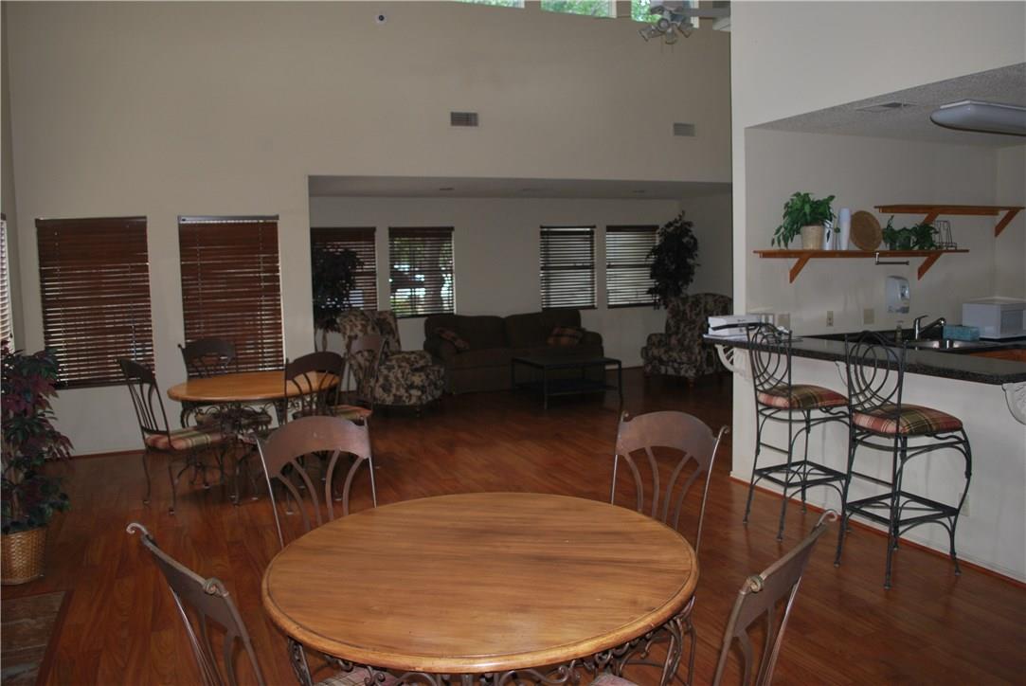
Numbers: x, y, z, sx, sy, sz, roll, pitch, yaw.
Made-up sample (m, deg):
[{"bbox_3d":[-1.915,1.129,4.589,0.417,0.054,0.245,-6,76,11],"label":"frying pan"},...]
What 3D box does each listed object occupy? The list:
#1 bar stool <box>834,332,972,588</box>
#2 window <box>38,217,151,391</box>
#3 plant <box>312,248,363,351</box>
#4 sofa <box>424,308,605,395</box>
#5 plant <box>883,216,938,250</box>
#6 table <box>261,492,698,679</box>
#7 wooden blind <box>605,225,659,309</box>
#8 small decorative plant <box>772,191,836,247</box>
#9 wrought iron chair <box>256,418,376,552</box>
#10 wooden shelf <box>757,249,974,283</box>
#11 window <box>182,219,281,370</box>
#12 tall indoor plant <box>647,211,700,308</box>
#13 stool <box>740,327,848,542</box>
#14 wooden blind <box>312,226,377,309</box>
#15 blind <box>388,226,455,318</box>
[{"bbox_3d":[1.939,0.547,3.886,0.510,1.220,0.430,-4,6,-24],"label":"bar stool"},{"bbox_3d":[-3.627,-0.351,6.732,0.846,1.474,0.100,-4,6,-23],"label":"window"},{"bbox_3d":[-2.068,-0.181,8.864,0.680,1.800,0.680,-4,6,-23],"label":"plant"},{"bbox_3d":[-0.006,0.076,10.015,2.180,0.940,0.920,-4,6,-23],"label":"sofa"},{"bbox_3d":[3.008,-0.829,5.811,0.420,0.230,0.200,-4,6,-24],"label":"plant"},{"bbox_3d":[-0.087,0.985,2.236,1.230,0.760,1.230,-2,6,0],"label":"table"},{"bbox_3d":[1.735,-1.117,11.197,0.862,1.183,0.100,-4,6,-23],"label":"wooden blind"},{"bbox_3d":[2.009,-0.829,5.320,0.370,0.390,0.320,-4,6,-24],"label":"small decorative plant"},{"bbox_3d":[-0.595,0.825,2.822,0.470,1.010,0.580,-6,8,-39],"label":"wrought iron chair"},{"bbox_3d":[2.551,-0.559,5.584,1.820,0.230,0.250,-4,6,-23],"label":"wooden shelf"},{"bbox_3d":[-2.595,-0.435,7.154,0.860,1.460,0.080,-4,6,-24],"label":"window"},{"bbox_3d":[2.195,-0.694,10.660,0.740,2.220,0.740,-4,6,-23],"label":"tall indoor plant"},{"bbox_3d":[1.632,0.492,4.480,0.500,1.180,0.430,-4,6,-23],"label":"stool"},{"bbox_3d":[-2.061,-0.845,9.466,0.860,1.140,0.060,-4,6,-24],"label":"wooden blind"},{"bbox_3d":[-1.173,-0.927,9.970,0.851,1.135,0.070,-4,6,-23],"label":"blind"}]

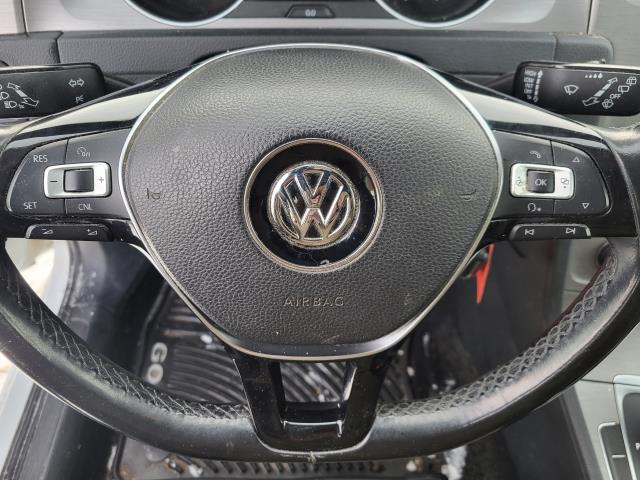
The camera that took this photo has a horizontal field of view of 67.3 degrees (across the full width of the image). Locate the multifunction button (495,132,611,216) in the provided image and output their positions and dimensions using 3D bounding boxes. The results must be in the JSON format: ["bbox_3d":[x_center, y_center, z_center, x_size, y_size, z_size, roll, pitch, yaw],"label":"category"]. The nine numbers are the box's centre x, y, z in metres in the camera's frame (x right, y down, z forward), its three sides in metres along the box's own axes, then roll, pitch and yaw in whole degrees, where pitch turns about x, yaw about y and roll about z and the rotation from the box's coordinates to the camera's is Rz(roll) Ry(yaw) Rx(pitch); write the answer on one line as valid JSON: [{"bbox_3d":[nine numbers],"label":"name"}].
[{"bbox_3d":[0.119,-0.034,0.248,0.060,0.047,0.014,-1,22,-2],"label":"multifunction button"}]

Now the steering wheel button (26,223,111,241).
[{"bbox_3d":[-0.133,-0.004,0.256,0.044,0.011,0.010,-1,22,-2],"label":"steering wheel button"}]

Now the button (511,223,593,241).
[{"bbox_3d":[0.125,-0.004,0.261,0.044,0.011,0.010,-1,22,-2],"label":"button"}]

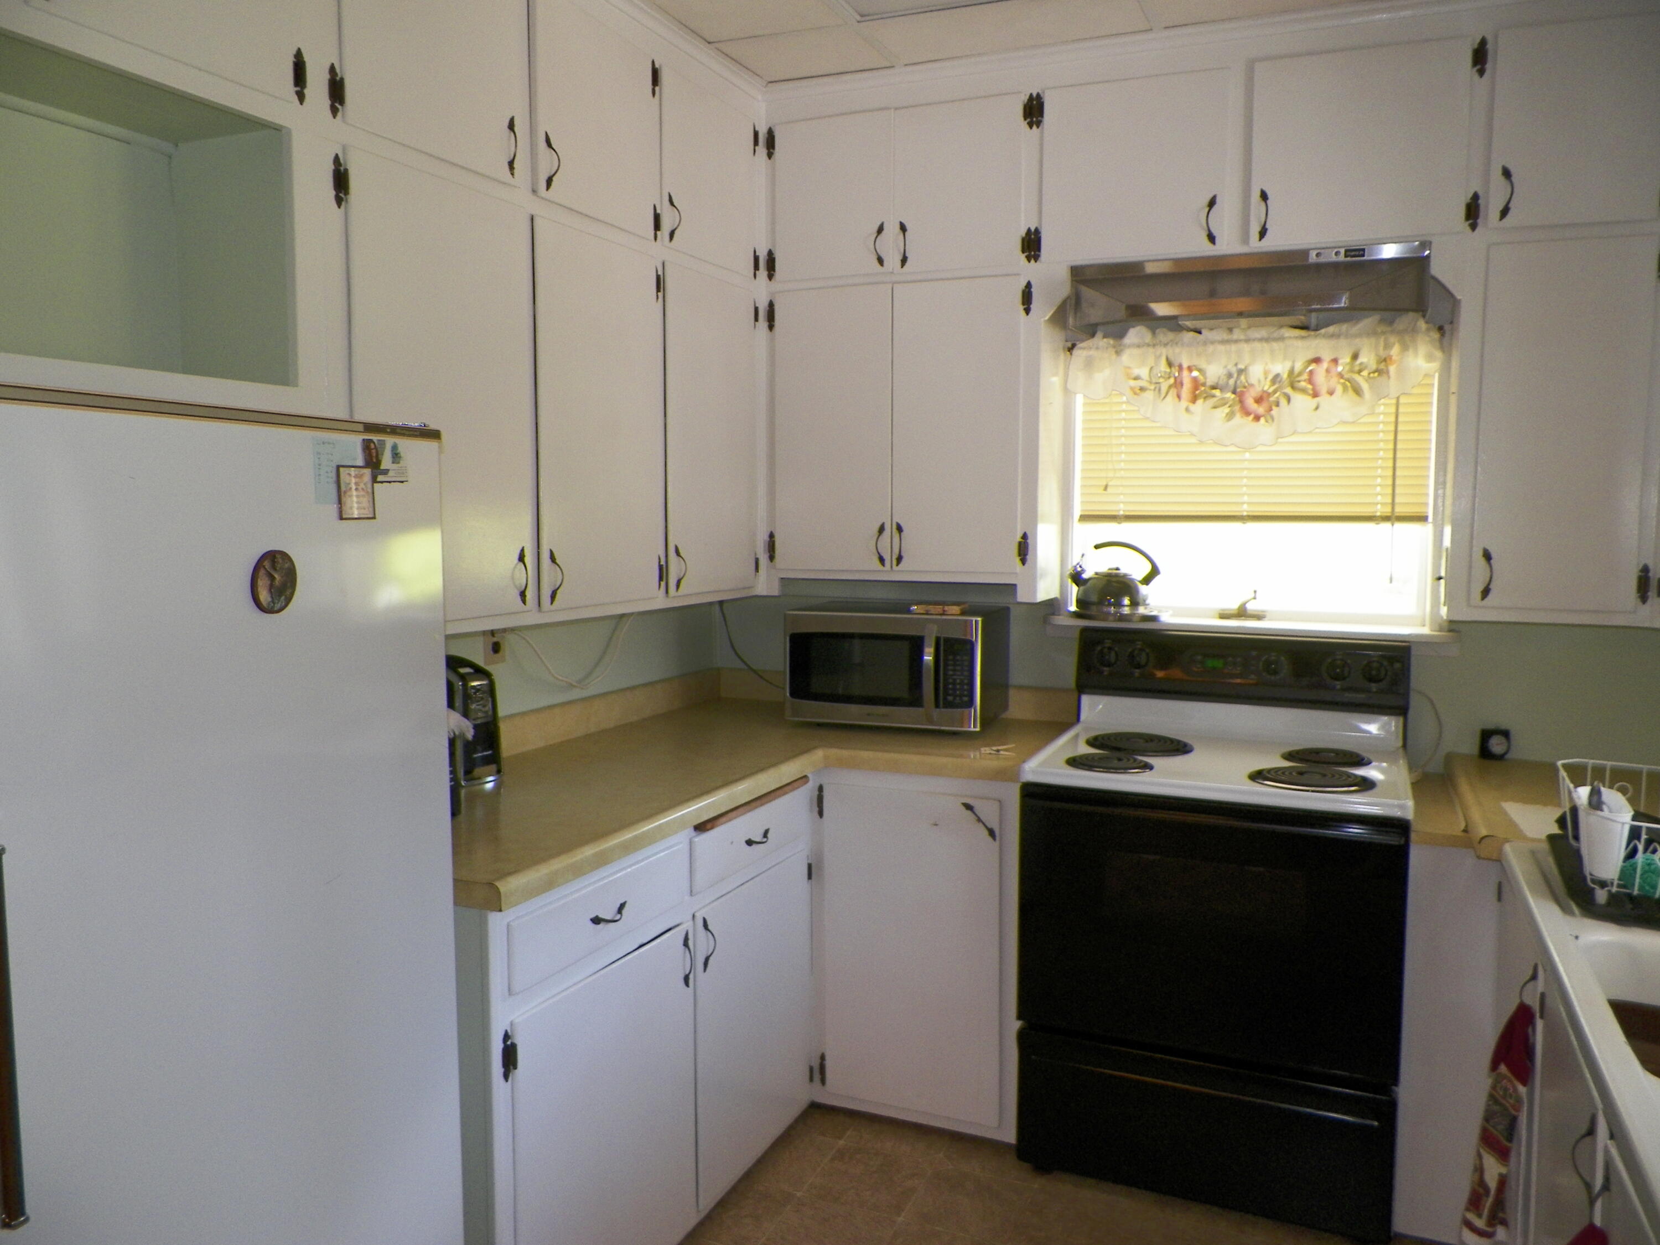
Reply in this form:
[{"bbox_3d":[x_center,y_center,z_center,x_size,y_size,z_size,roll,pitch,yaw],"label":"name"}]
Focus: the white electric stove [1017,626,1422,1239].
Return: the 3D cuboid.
[{"bbox_3d":[0.878,0.632,2.720,0.762,1.160,0.645,3,6,25],"label":"white electric stove"}]

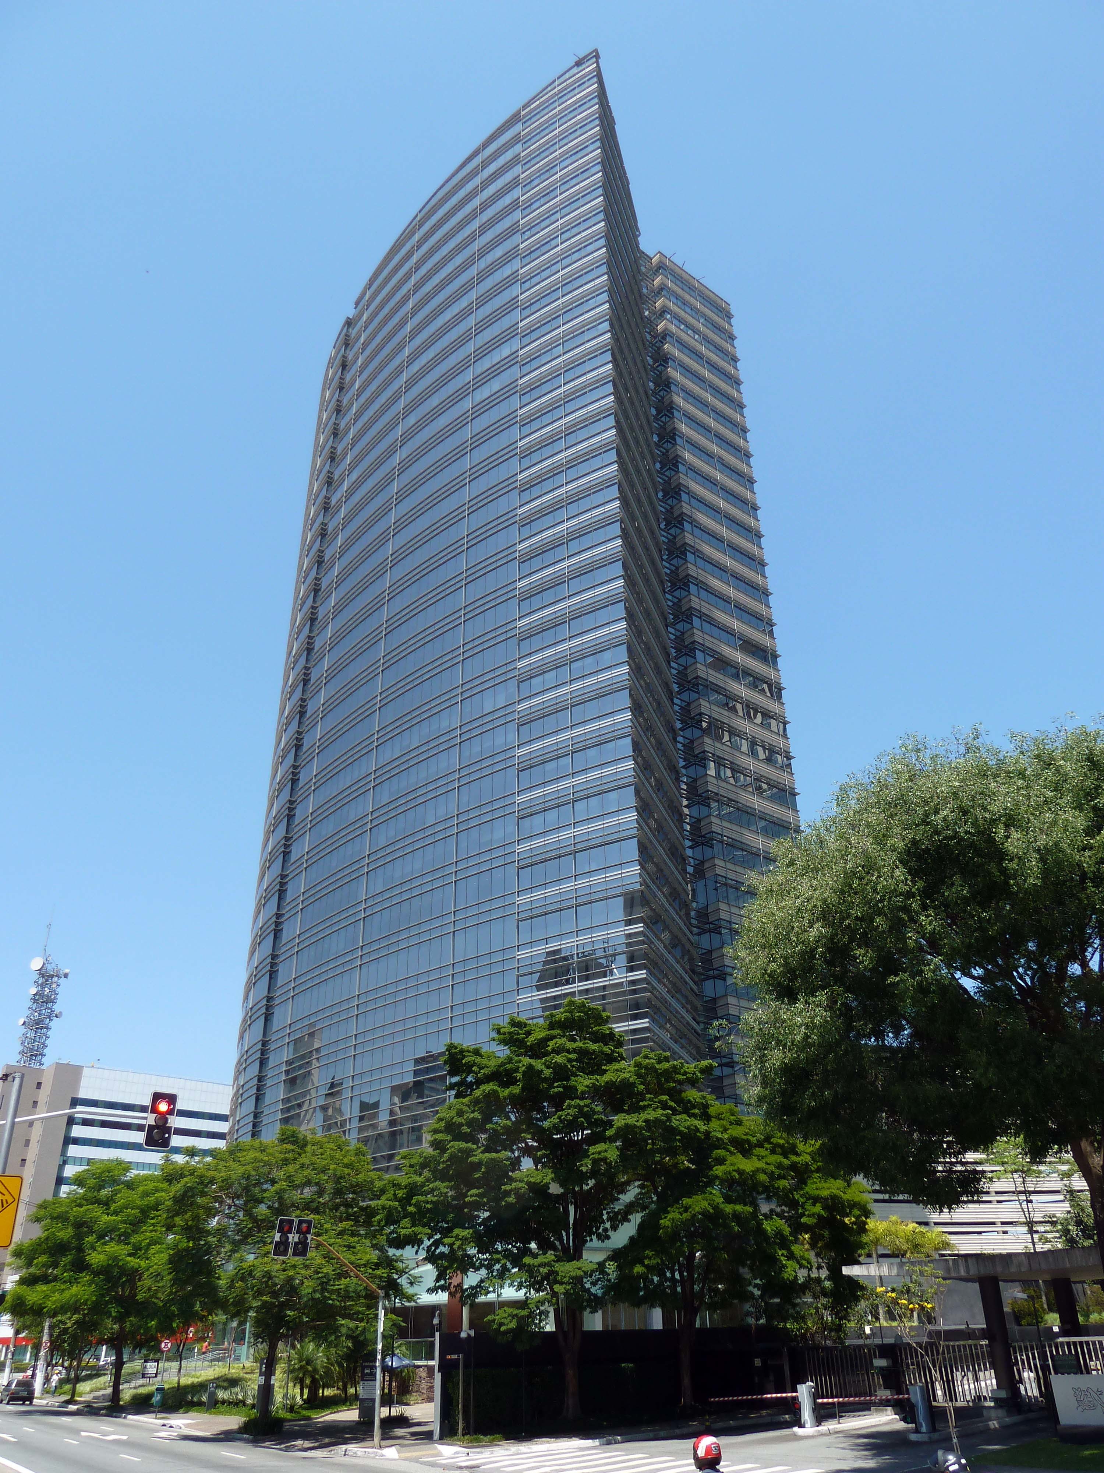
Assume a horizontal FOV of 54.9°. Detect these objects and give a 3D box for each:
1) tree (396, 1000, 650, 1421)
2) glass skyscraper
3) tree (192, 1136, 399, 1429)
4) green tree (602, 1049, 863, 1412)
[{"bbox_3d":[-1.131,17.849,41.679,9.978,15.198,9.300,-1,-29,0],"label":"tree"},{"bbox_3d":[-3.616,-6.045,120.794,36.522,134.178,63.199,22,-36,-35],"label":"glass skyscraper"},{"bbox_3d":[-10.136,21.050,42.083,8.000,10.557,7.800,-1,-29,0],"label":"tree"},{"bbox_3d":[8.178,20.872,46.459,11.466,14.107,9.500,-1,-29,0],"label":"green tree"}]

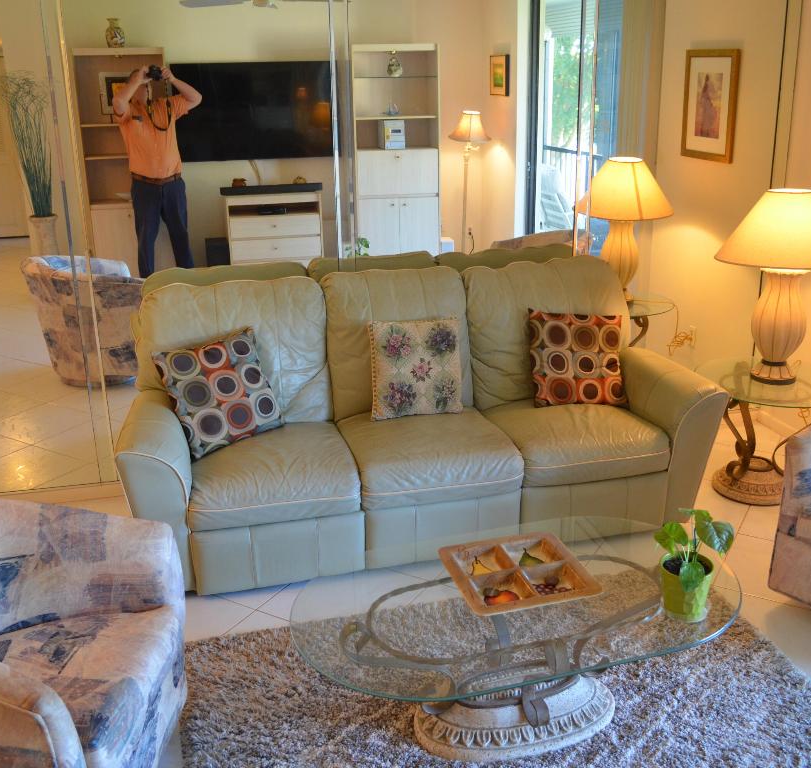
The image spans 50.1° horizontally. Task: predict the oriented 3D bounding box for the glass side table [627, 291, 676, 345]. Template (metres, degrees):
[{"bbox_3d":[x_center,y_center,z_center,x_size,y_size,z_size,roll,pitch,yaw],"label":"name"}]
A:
[{"bbox_3d":[1.101,-0.232,4.723,0.620,0.475,0.620,-6,20,-14],"label":"glass side table"}]

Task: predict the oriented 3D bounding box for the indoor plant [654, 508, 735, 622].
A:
[{"bbox_3d":[0.667,0.410,2.032,0.215,0.265,0.200,-6,20,-14],"label":"indoor plant"}]

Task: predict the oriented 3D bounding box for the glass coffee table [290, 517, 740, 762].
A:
[{"bbox_3d":[0.290,0.694,2.211,1.160,0.385,0.690,-7,20,-16],"label":"glass coffee table"}]

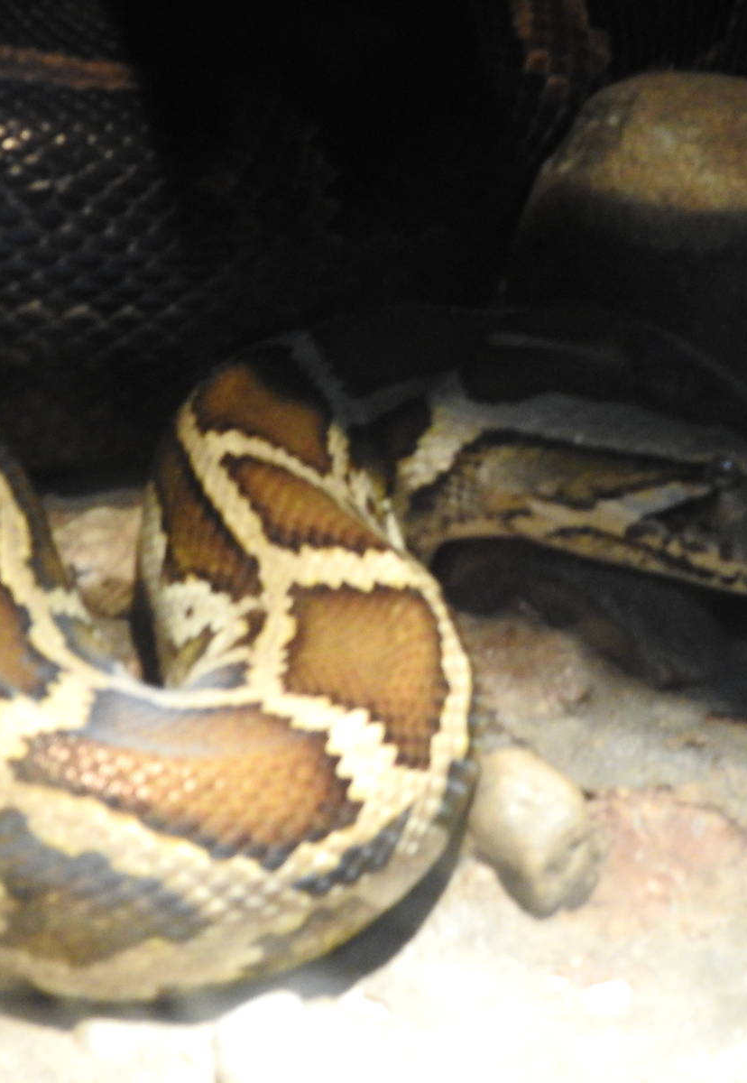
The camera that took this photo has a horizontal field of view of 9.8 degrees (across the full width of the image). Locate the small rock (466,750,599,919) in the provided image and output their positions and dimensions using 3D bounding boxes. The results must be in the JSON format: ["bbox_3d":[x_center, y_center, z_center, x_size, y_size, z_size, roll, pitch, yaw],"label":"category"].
[{"bbox_3d":[0.042,0.076,1.150,0.031,0.030,0.043,-12,35,-18],"label":"small rock"}]

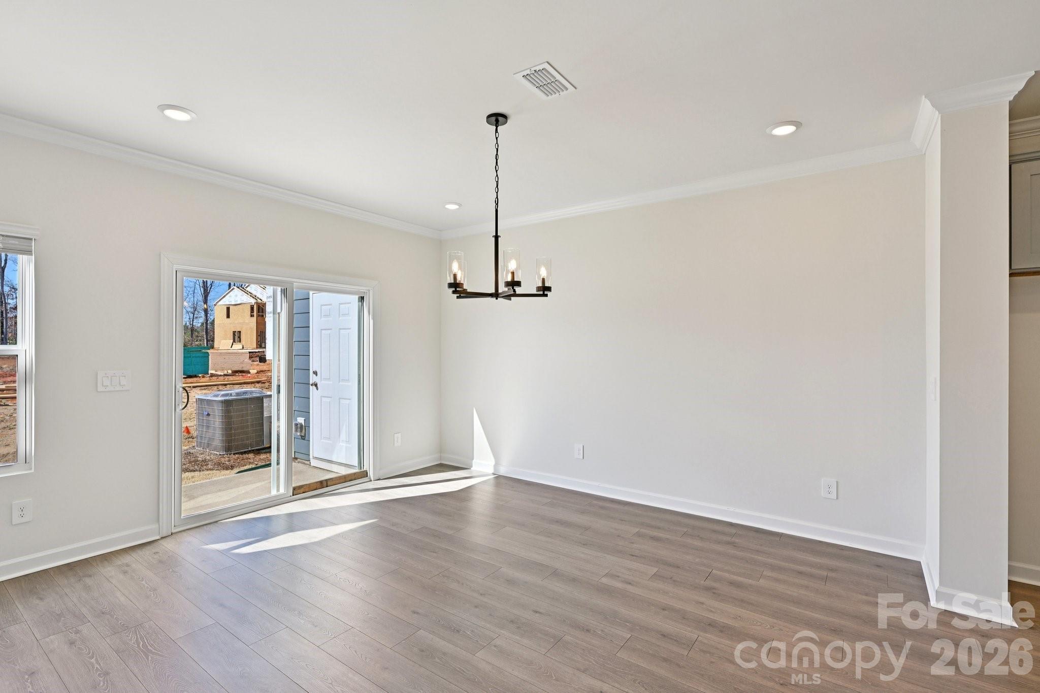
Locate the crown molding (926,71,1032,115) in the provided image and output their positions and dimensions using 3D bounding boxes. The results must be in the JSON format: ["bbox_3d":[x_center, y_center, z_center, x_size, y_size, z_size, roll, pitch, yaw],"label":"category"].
[{"bbox_3d":[2.367,-1.305,2.546,0.415,0.088,0.080,0,0,36],"label":"crown molding"}]

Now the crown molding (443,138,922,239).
[{"bbox_3d":[0.840,-1.307,4.491,4.449,0.088,0.080,0,0,36],"label":"crown molding"}]

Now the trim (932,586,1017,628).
[{"bbox_3d":[2.358,1.347,2.557,0.330,0.106,0.026,0,0,36],"label":"trim"}]

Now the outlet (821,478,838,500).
[{"bbox_3d":[2.219,1.020,3.520,0.089,0.135,0.009,0,0,36],"label":"outlet"}]

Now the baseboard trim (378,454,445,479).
[{"bbox_3d":[-1.199,1.340,5.461,0.020,0.108,0.915,0,0,36],"label":"baseboard trim"}]

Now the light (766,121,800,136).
[{"bbox_3d":[1.636,-1.338,3.041,0.190,0.025,0.190,0,0,36],"label":"light"}]

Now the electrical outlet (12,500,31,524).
[{"bbox_3d":[-3.022,1.006,2.983,0.009,0.134,0.086,0,0,36],"label":"electrical outlet"}]

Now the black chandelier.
[{"bbox_3d":[-0.124,-0.815,2.920,0.610,1.079,0.625,0,0,0],"label":"black chandelier"}]

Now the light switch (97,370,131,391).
[{"bbox_3d":[-2.758,0.236,3.341,0.009,0.134,0.178,0,0,36],"label":"light switch"}]

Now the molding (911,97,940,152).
[{"bbox_3d":[2.412,-1.305,2.921,0.080,0.088,0.754,0,0,36],"label":"molding"}]

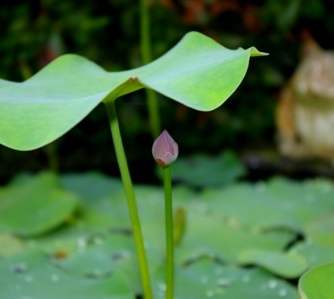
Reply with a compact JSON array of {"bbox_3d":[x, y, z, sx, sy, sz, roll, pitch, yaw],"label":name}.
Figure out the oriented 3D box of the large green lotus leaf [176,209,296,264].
[{"bbox_3d":[0.128,0.165,1.945,0.236,0.035,0.236,0,17,0],"label":"large green lotus leaf"}]

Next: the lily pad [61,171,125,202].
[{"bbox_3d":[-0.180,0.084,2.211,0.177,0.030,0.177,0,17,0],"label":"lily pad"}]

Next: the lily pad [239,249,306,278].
[{"bbox_3d":[0.188,0.201,1.806,0.123,0.030,0.112,0,17,0],"label":"lily pad"}]

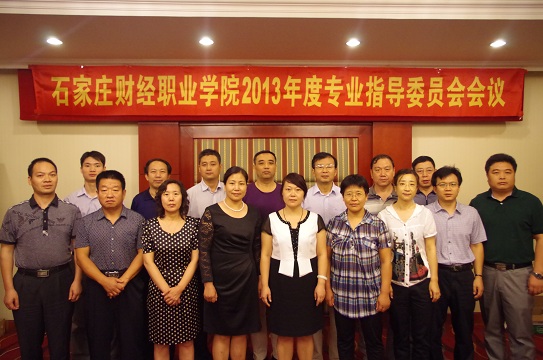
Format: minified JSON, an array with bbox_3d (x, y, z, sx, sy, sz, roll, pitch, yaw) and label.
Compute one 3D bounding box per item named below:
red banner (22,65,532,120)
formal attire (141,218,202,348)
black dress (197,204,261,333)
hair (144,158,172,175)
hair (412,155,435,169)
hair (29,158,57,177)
[{"bbox_3d":[0.092,-0.901,4.150,5.020,0.510,0.050,0,2,-2],"label":"red banner"},{"bbox_3d":[-0.656,0.643,2.680,0.380,0.800,0.250,0,2,-11],"label":"formal attire"},{"bbox_3d":[-0.270,0.567,2.680,0.410,0.830,0.260,0,2,-11],"label":"black dress"},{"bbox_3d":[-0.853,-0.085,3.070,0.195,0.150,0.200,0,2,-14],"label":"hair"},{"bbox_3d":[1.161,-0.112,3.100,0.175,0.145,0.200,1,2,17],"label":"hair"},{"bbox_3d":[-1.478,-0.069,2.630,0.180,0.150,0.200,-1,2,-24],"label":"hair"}]

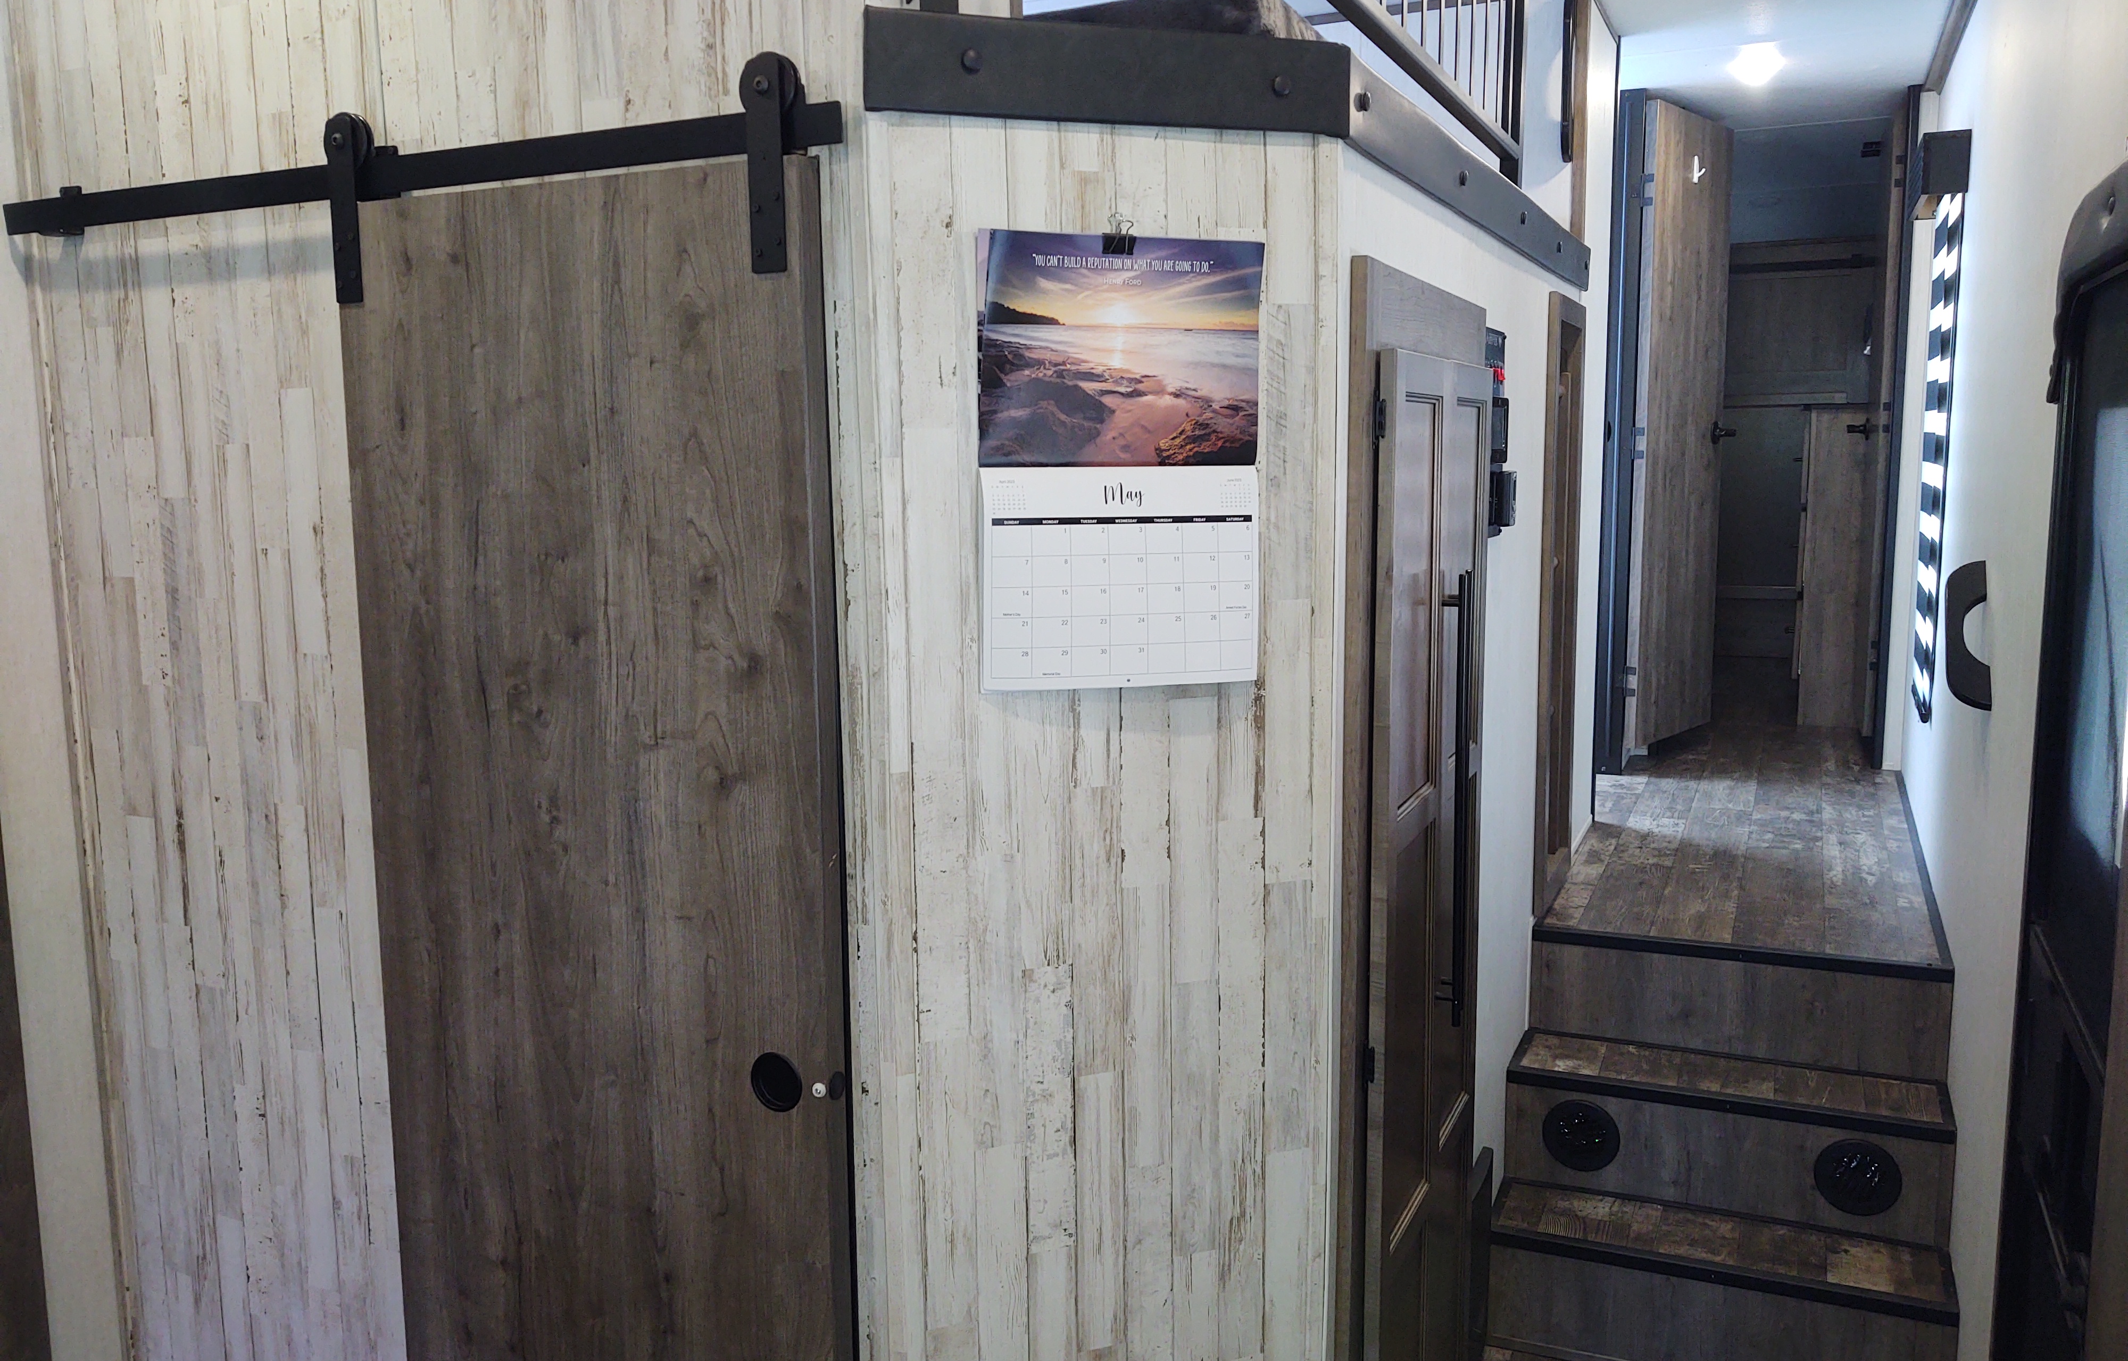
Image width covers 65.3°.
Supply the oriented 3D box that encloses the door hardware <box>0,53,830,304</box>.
[{"bbox_3d":[-0.715,-0.488,1.721,1.160,0.190,0.069,3,9,25],"label":"door hardware"}]

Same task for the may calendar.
[{"bbox_3d":[0.057,-0.209,1.613,0.284,0.434,0.014,-3,8,-19],"label":"may calendar"}]

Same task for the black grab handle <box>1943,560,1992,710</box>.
[{"bbox_3d":[1.419,-0.071,2.611,0.059,0.026,0.304,3,49,24],"label":"black grab handle"}]

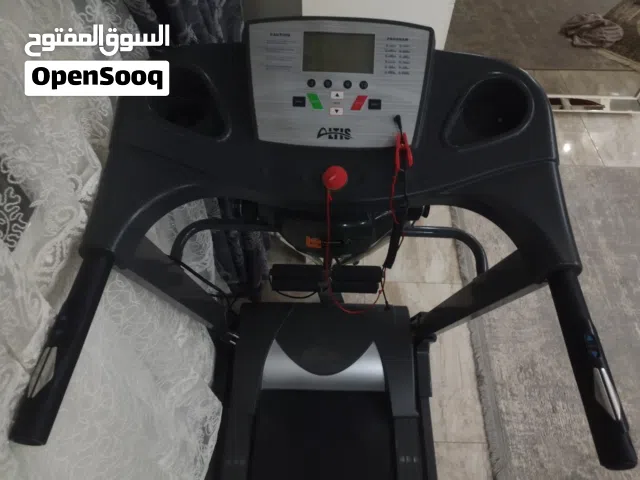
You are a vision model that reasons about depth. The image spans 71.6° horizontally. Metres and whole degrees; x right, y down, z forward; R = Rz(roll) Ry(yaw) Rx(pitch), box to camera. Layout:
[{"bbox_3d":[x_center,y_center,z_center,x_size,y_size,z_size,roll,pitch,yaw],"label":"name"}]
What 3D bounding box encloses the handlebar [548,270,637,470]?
[{"bbox_3d":[0.332,0.146,0.551,0.038,0.039,0.235,3,57,0],"label":"handlebar"}]

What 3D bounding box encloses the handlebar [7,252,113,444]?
[{"bbox_3d":[-0.312,0.121,0.549,0.038,0.039,0.235,3,57,0],"label":"handlebar"}]

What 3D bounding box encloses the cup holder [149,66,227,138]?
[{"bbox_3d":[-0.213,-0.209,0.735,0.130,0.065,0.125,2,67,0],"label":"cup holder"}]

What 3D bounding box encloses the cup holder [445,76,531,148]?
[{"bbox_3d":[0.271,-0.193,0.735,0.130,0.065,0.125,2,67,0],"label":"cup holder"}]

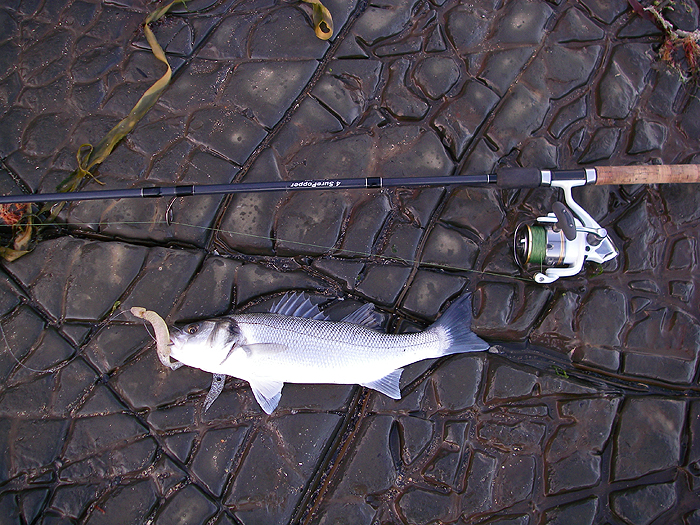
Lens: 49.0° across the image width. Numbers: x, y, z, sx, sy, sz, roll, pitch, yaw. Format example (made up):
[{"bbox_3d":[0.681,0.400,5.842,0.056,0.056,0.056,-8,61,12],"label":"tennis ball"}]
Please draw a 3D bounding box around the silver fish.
[{"bbox_3d":[-0.027,0.118,1.000,0.414,0.056,0.158,-1,81,0],"label":"silver fish"}]

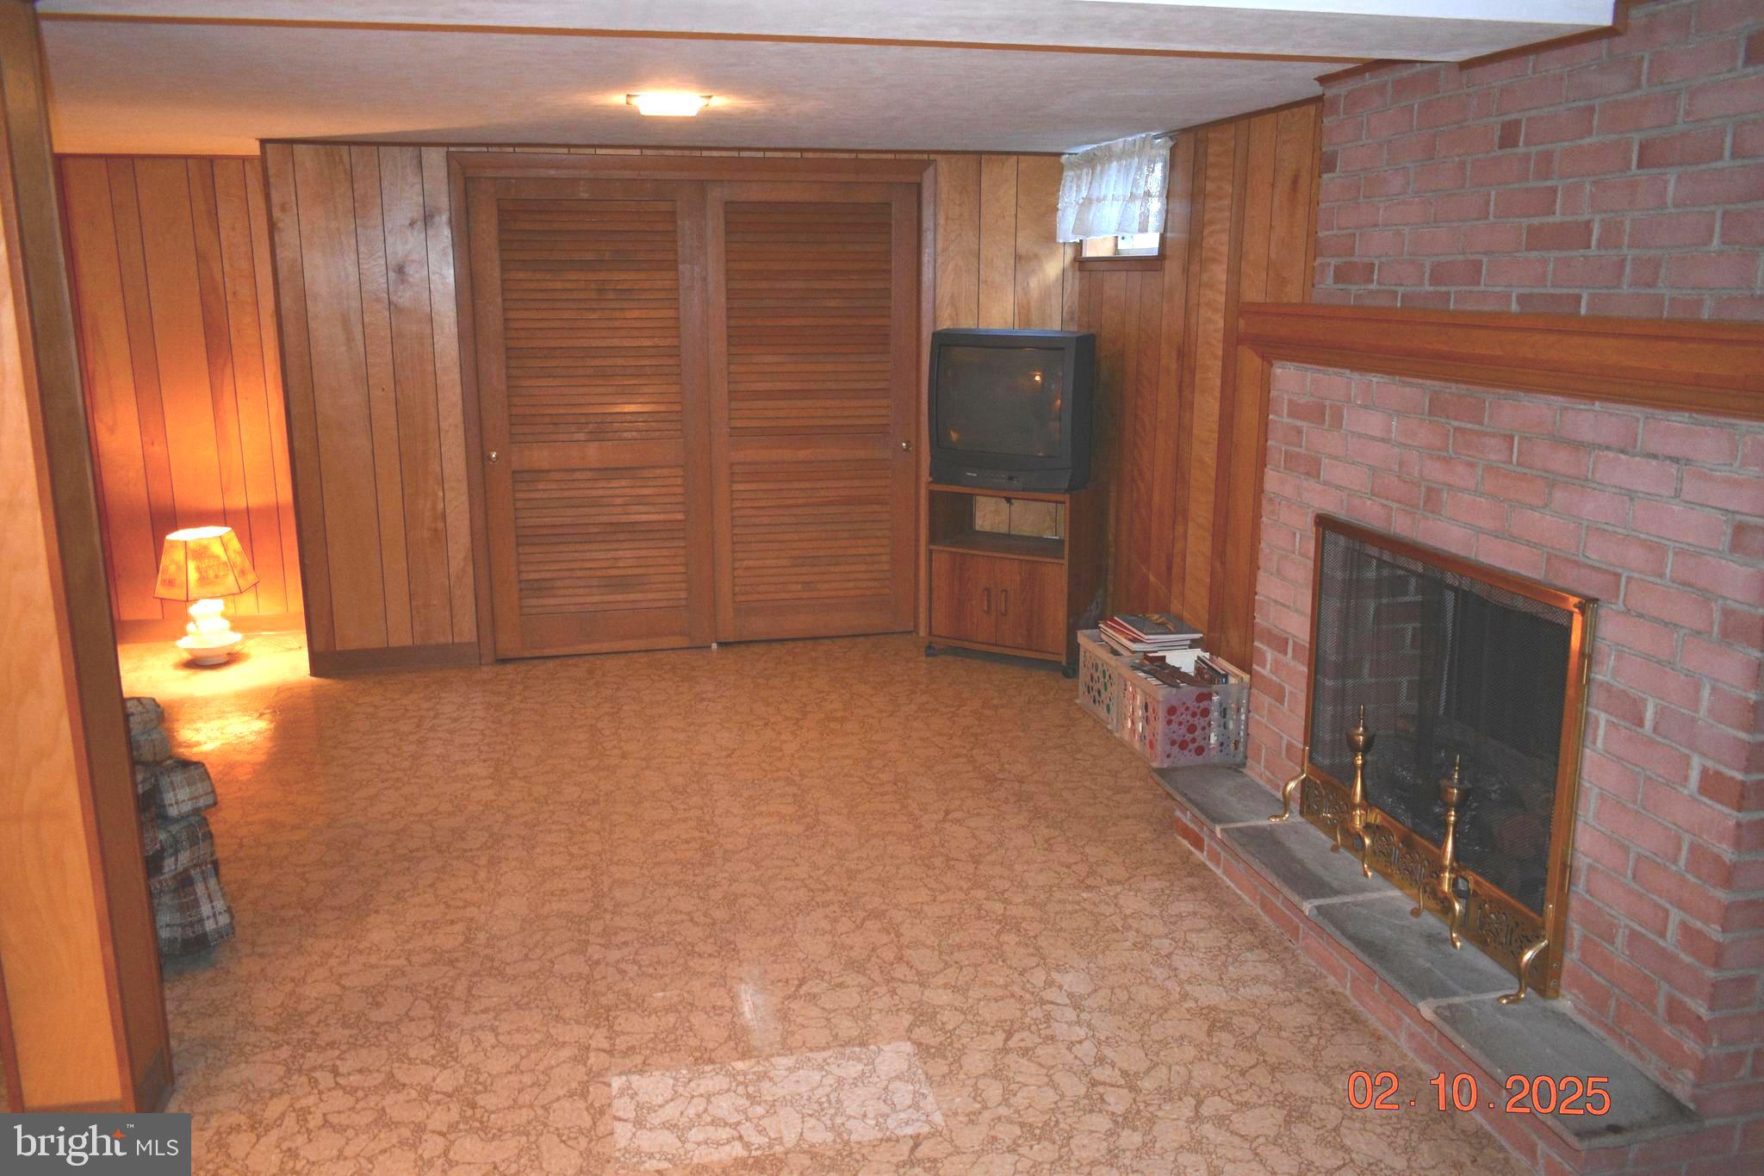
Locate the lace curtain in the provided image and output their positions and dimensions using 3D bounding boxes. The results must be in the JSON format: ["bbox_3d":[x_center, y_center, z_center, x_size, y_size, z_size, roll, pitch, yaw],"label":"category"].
[{"bbox_3d":[0.903,-1.580,5.271,0.080,0.365,0.900,-4,13,-17],"label":"lace curtain"}]

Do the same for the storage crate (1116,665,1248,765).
[{"bbox_3d":[1.029,0.422,4.523,0.342,0.268,0.390,-2,13,-11],"label":"storage crate"}]

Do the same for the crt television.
[{"bbox_3d":[0.602,-0.758,5.573,0.650,0.610,0.480,8,14,31],"label":"crt television"}]

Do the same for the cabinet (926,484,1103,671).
[{"bbox_3d":[0.572,-0.064,5.601,0.646,0.757,0.380,8,14,31],"label":"cabinet"}]

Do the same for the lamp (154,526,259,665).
[{"bbox_3d":[-2.847,0.025,5.570,0.410,0.580,0.400,-2,13,-11],"label":"lamp"}]

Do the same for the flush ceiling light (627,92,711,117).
[{"bbox_3d":[-0.672,-1.516,4.188,0.270,0.060,0.260,-2,13,-11],"label":"flush ceiling light"}]

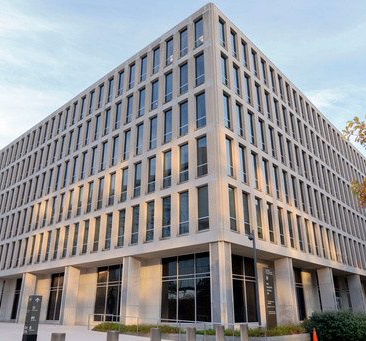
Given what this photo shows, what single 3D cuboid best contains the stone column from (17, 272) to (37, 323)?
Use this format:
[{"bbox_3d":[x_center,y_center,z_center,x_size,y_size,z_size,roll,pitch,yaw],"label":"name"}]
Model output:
[{"bbox_3d":[-15.673,12.688,34.160,0.713,4.585,1.102,-19,-29,38],"label":"stone column"}]

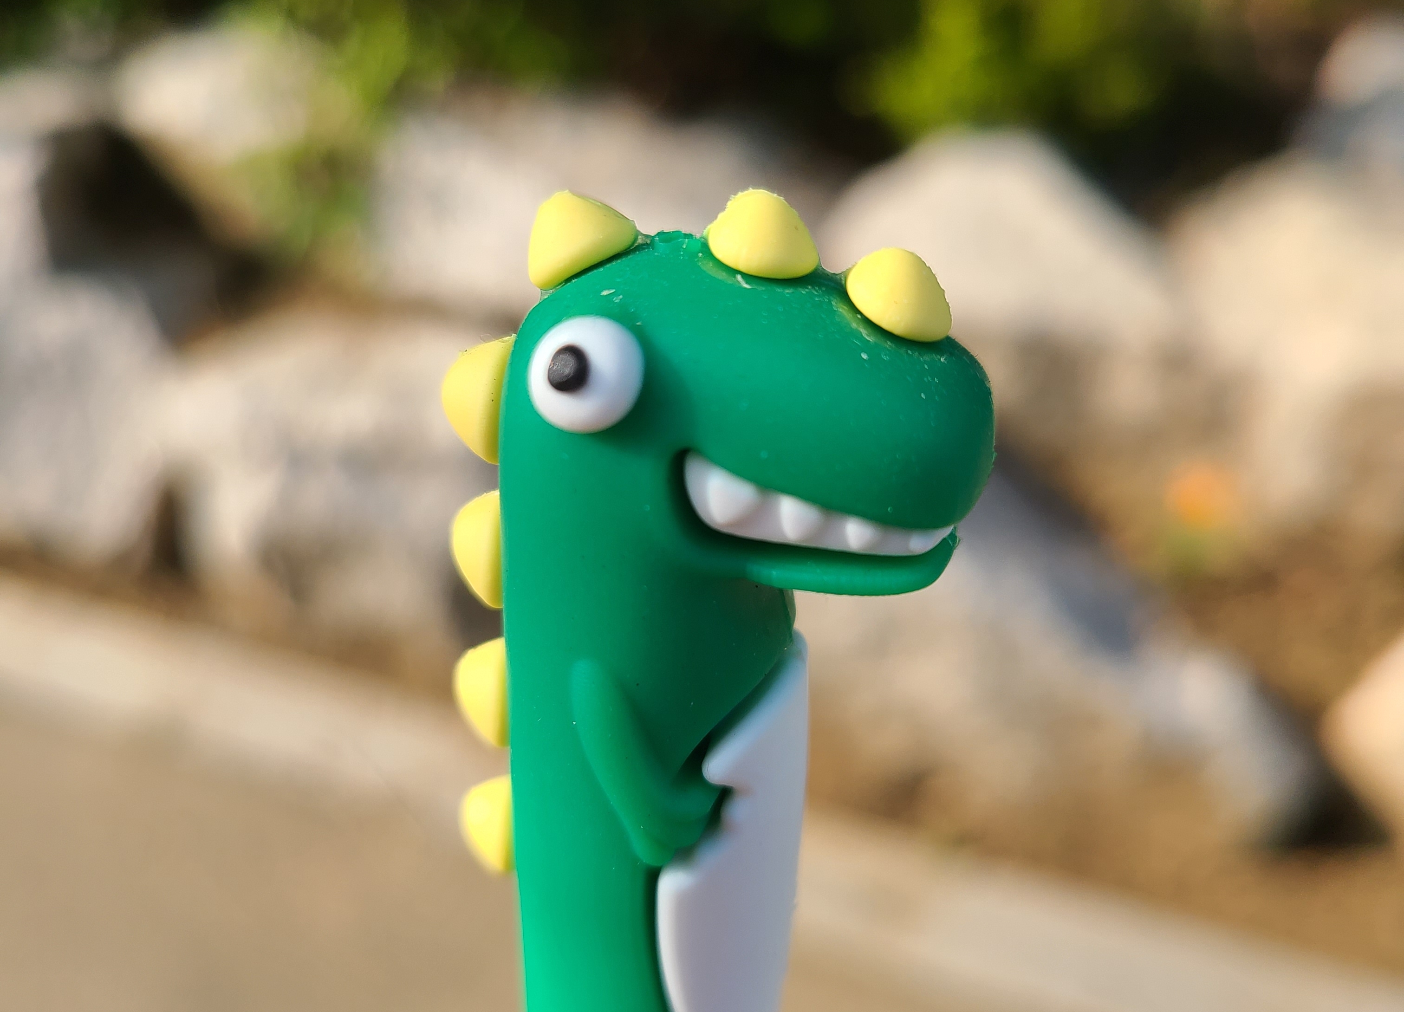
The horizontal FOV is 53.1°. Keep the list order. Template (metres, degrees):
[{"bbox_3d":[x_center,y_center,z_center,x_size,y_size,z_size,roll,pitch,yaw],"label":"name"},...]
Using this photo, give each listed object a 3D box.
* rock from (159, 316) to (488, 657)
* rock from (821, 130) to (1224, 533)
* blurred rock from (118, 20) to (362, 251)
[{"bbox_3d":[-0.533,-0.037,2.100,0.466,0.478,0.380,6,26,14],"label":"rock"},{"bbox_3d":[0.468,-0.299,2.150,0.555,0.513,0.420,6,26,14],"label":"rock"},{"bbox_3d":[-0.873,-0.708,2.650,0.379,0.366,0.360,6,26,14],"label":"blurred rock"}]

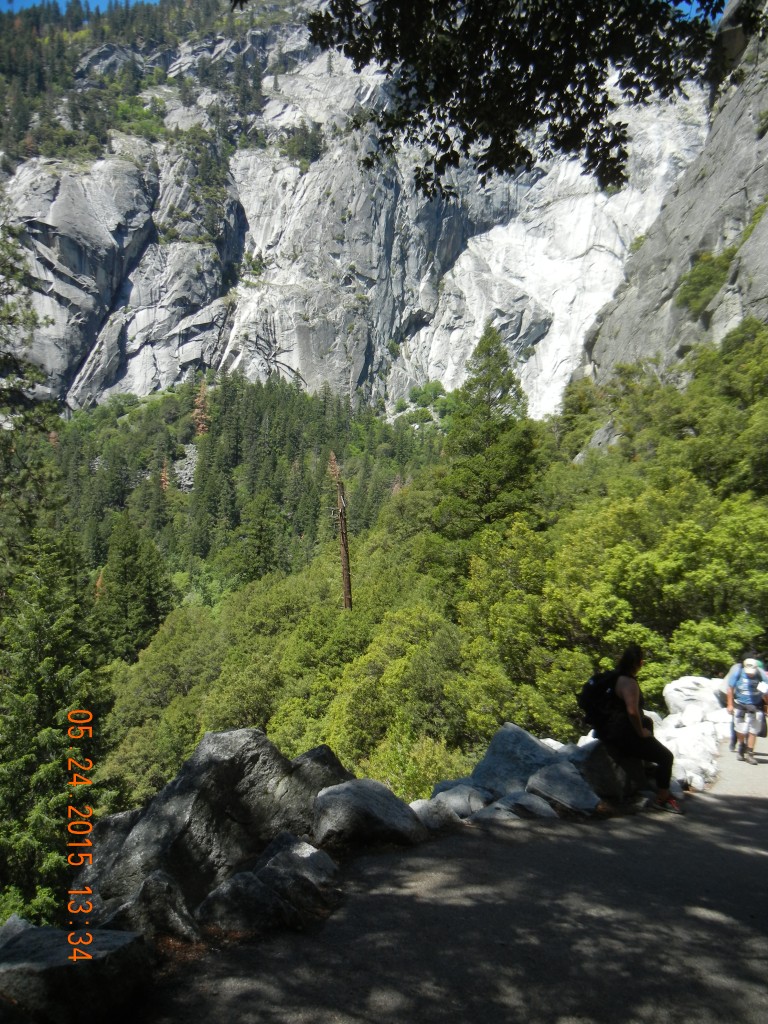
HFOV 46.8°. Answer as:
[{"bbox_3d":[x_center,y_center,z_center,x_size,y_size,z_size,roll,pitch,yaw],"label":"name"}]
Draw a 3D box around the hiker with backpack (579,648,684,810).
[{"bbox_3d":[2.004,1.750,7.300,0.770,1.347,0.500,-2,-6,10],"label":"hiker with backpack"}]

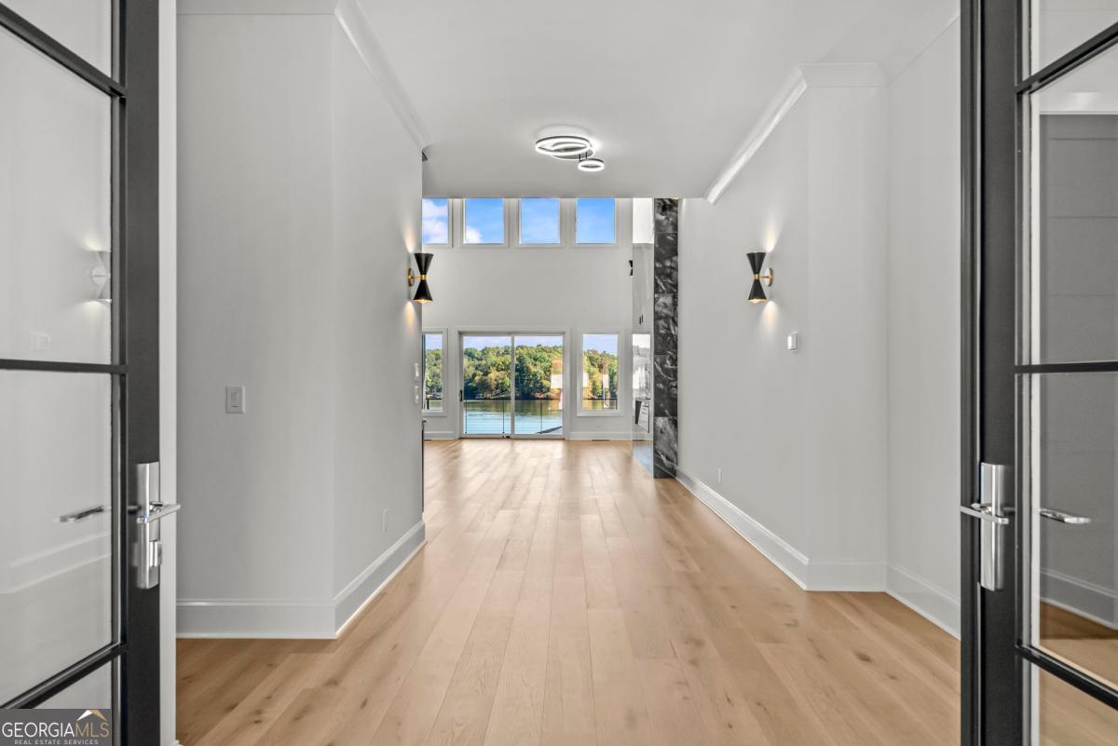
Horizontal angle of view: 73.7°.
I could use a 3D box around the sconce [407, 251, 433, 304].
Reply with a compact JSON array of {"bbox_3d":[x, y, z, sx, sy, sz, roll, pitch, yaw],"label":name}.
[{"bbox_3d":[-0.960,-0.664,5.183,0.180,0.325,0.135,0,-1,1],"label":"sconce"}]

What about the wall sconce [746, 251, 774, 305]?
[{"bbox_3d":[1.375,-0.654,5.109,0.180,0.325,0.135,0,-1,1],"label":"wall sconce"}]

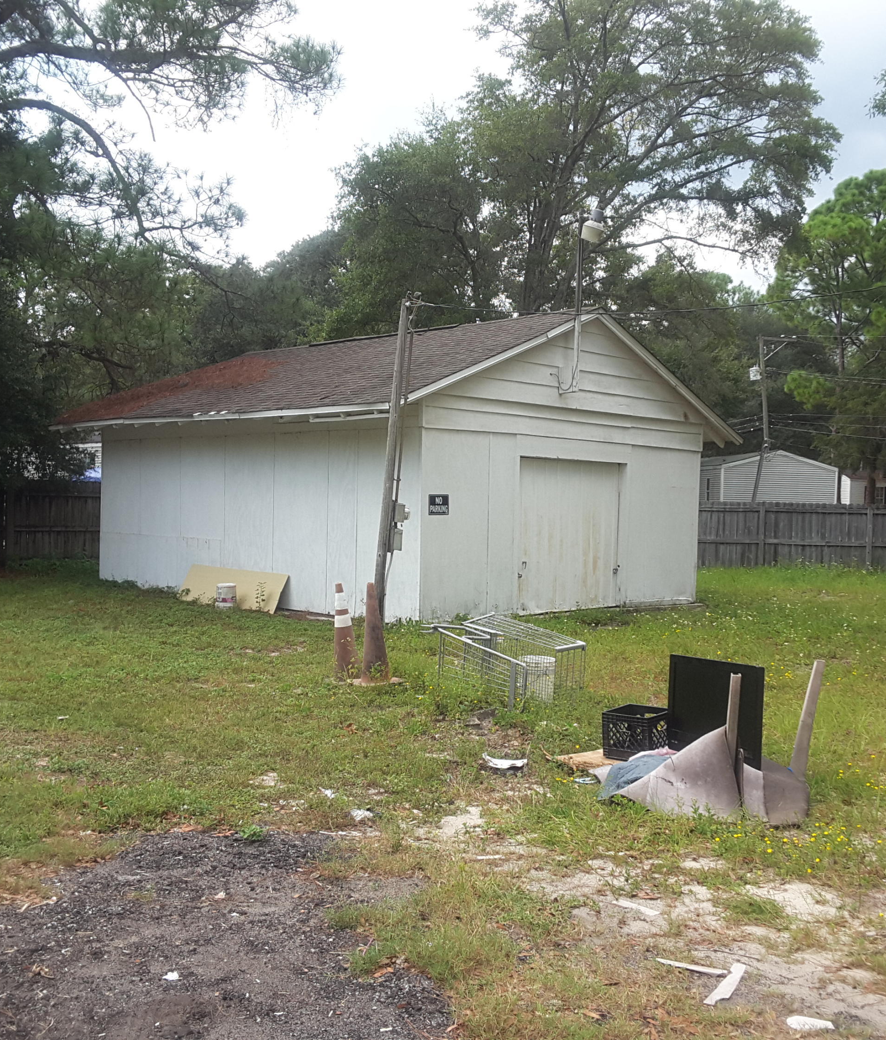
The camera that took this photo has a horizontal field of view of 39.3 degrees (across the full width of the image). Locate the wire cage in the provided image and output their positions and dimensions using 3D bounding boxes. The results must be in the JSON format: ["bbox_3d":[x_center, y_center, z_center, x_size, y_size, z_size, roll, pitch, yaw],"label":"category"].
[{"bbox_3d":[0.590,1.230,10.815,0.880,0.550,1.050,1,1,-44],"label":"wire cage"}]

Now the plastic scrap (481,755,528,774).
[{"bbox_3d":[0.384,1.503,7.697,0.285,0.080,0.140,1,1,0],"label":"plastic scrap"}]

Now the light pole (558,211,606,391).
[{"bbox_3d":[2.015,-3.080,17.411,0.500,2.540,0.380,2,1,45],"label":"light pole"}]

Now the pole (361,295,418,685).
[{"bbox_3d":[-0.517,-0.586,14.000,0.320,3.940,0.220,5,0,9],"label":"pole"}]

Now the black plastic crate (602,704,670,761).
[{"bbox_3d":[1.270,1.390,8.040,0.335,0.280,0.345,2,1,38],"label":"black plastic crate"}]

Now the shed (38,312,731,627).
[{"bbox_3d":[-0.868,-0.904,20.719,8.590,4.310,7.690,2,1,45],"label":"shed"}]

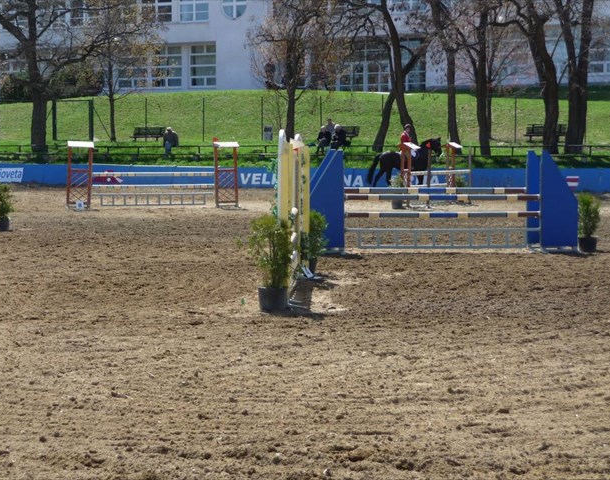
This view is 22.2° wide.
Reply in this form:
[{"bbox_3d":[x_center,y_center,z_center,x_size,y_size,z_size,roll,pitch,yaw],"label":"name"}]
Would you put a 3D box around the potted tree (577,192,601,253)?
[{"bbox_3d":[5.144,-0.317,28.100,0.430,1.070,0.430,0,3,0],"label":"potted tree"}]

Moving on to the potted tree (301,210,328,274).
[{"bbox_3d":[0.098,0.030,23.400,0.480,0.970,0.480,0,3,0],"label":"potted tree"}]

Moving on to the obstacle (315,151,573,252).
[{"bbox_3d":[2.460,-0.709,28.450,4.880,1.850,1.500,0,3,-3],"label":"obstacle"}]

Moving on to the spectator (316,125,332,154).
[{"bbox_3d":[0.762,-4.121,64.000,0.620,1.170,0.750,1,4,21],"label":"spectator"}]

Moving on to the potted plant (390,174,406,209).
[{"bbox_3d":[2.677,-1.387,44.700,0.460,1.000,0.460,0,4,0],"label":"potted plant"}]

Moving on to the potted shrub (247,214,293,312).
[{"bbox_3d":[-0.404,0.266,18.200,0.520,1.120,0.520,0,3,0],"label":"potted shrub"}]

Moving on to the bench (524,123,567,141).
[{"bbox_3d":[10.475,-4.638,67.500,1.850,0.780,0.620,1,4,22],"label":"bench"}]

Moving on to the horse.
[{"bbox_3d":[3.638,-2.674,56.500,2.620,2.080,0.620,1,4,16],"label":"horse"}]

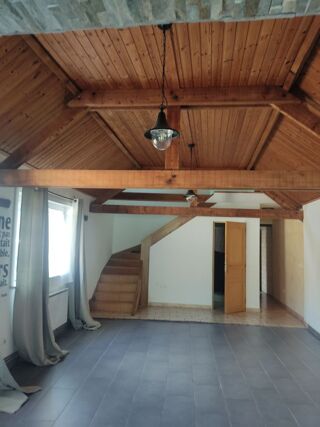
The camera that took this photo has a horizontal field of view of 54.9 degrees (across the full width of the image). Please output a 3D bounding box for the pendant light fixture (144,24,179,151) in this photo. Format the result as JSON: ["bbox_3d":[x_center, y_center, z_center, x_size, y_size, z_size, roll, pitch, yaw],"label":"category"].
[{"bbox_3d":[0.019,-0.906,2.218,0.240,0.930,0.240,1,-5,5],"label":"pendant light fixture"}]

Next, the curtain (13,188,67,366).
[{"bbox_3d":[-1.518,0.784,4.121,0.420,2.270,0.800,1,-5,5],"label":"curtain"}]

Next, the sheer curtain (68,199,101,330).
[{"bbox_3d":[-1.366,0.909,5.528,0.440,2.270,0.580,1,-5,5],"label":"sheer curtain"}]

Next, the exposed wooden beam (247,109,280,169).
[{"bbox_3d":[1.605,-1.051,4.876,0.100,0.110,3.000,1,-5,9],"label":"exposed wooden beam"}]

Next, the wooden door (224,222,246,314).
[{"bbox_3d":[1.753,1.241,7.042,0.630,2.040,0.050,5,-6,-32],"label":"wooden door"}]

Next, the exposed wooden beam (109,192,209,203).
[{"bbox_3d":[0.045,-0.399,8.146,2.750,0.190,0.100,1,-5,5],"label":"exposed wooden beam"}]

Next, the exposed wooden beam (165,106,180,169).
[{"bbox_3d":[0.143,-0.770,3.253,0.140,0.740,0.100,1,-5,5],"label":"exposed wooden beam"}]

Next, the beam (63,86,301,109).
[{"bbox_3d":[0.218,-1.202,3.226,2.420,0.185,0.100,1,-5,5],"label":"beam"}]

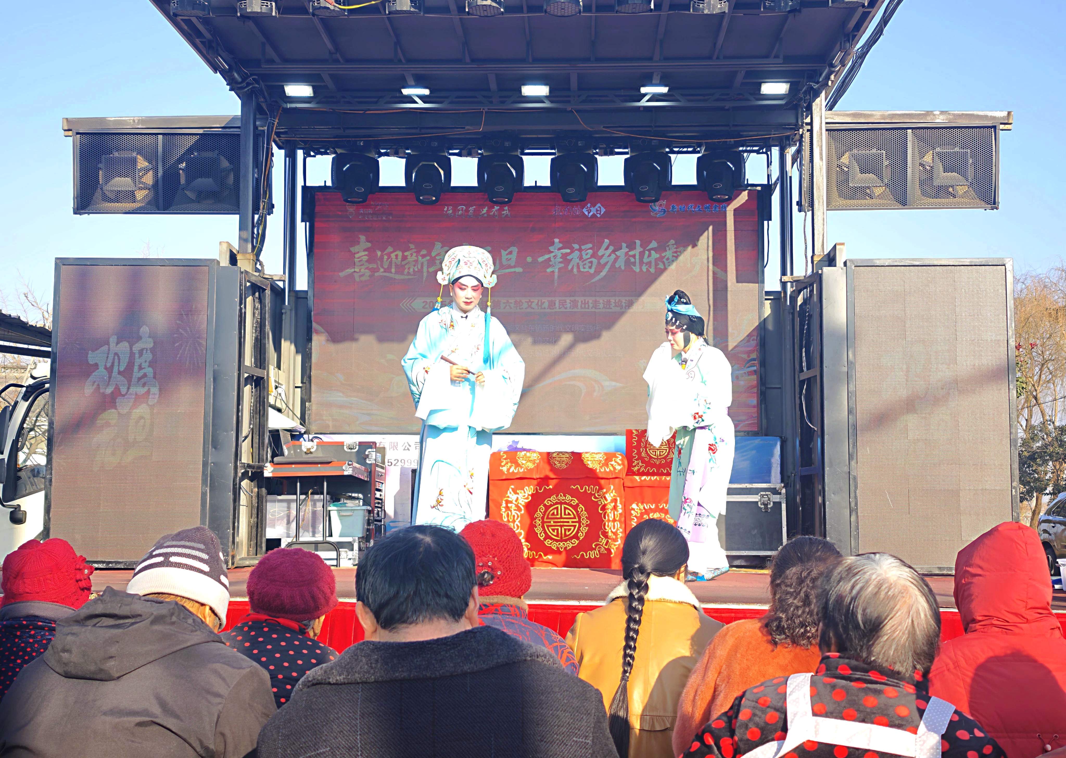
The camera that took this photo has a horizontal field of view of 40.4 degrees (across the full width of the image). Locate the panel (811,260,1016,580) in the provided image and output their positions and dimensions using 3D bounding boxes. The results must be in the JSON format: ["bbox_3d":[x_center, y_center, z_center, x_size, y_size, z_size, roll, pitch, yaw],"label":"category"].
[{"bbox_3d":[2.490,0.234,9.312,1.180,2.010,0.150,0,-6,3],"label":"panel"}]

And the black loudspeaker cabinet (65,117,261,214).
[{"bbox_3d":[-2.529,-1.466,10.190,1.340,0.640,0.480,0,2,1],"label":"black loudspeaker cabinet"}]

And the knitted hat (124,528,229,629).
[{"bbox_3d":[-0.707,0.392,2.880,0.195,0.180,0.220,16,-15,2],"label":"knitted hat"}]

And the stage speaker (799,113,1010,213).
[{"bbox_3d":[2.509,-1.462,9.950,1.390,0.640,0.420,1,1,3],"label":"stage speaker"}]

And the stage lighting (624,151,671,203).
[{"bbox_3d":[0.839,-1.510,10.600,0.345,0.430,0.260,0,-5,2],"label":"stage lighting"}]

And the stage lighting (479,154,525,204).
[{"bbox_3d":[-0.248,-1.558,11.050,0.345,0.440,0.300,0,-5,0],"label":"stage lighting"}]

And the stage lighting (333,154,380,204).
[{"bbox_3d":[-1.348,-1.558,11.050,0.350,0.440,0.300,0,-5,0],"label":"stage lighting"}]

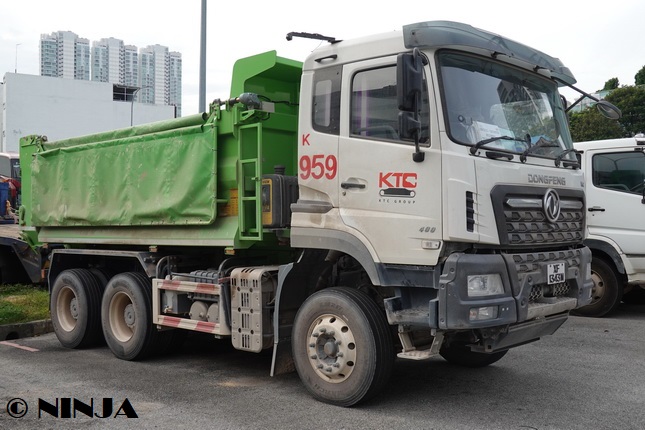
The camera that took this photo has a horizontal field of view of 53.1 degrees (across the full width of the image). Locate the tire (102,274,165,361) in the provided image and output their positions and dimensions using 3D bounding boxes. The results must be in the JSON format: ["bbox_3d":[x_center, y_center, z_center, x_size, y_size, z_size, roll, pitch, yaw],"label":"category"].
[{"bbox_3d":[-2.338,1.250,7.939,1.050,1.050,0.290,-1,-2,41],"label":"tire"}]

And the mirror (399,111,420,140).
[{"bbox_3d":[0.666,-0.681,4.921,0.190,0.215,0.110,1,-2,-39],"label":"mirror"}]

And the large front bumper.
[{"bbox_3d":[1.859,0.599,5.730,0.470,0.585,2.460,-1,-2,41],"label":"large front bumper"}]

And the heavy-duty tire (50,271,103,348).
[{"bbox_3d":[-3.363,1.277,8.831,1.050,1.050,0.290,-1,-2,41],"label":"heavy-duty tire"}]

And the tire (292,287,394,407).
[{"bbox_3d":[0.169,1.186,5.794,1.050,1.050,0.290,-2,-2,44],"label":"tire"}]

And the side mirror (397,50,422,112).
[{"bbox_3d":[0.667,-1.013,4.929,0.200,0.440,0.110,1,-2,-39],"label":"side mirror"}]

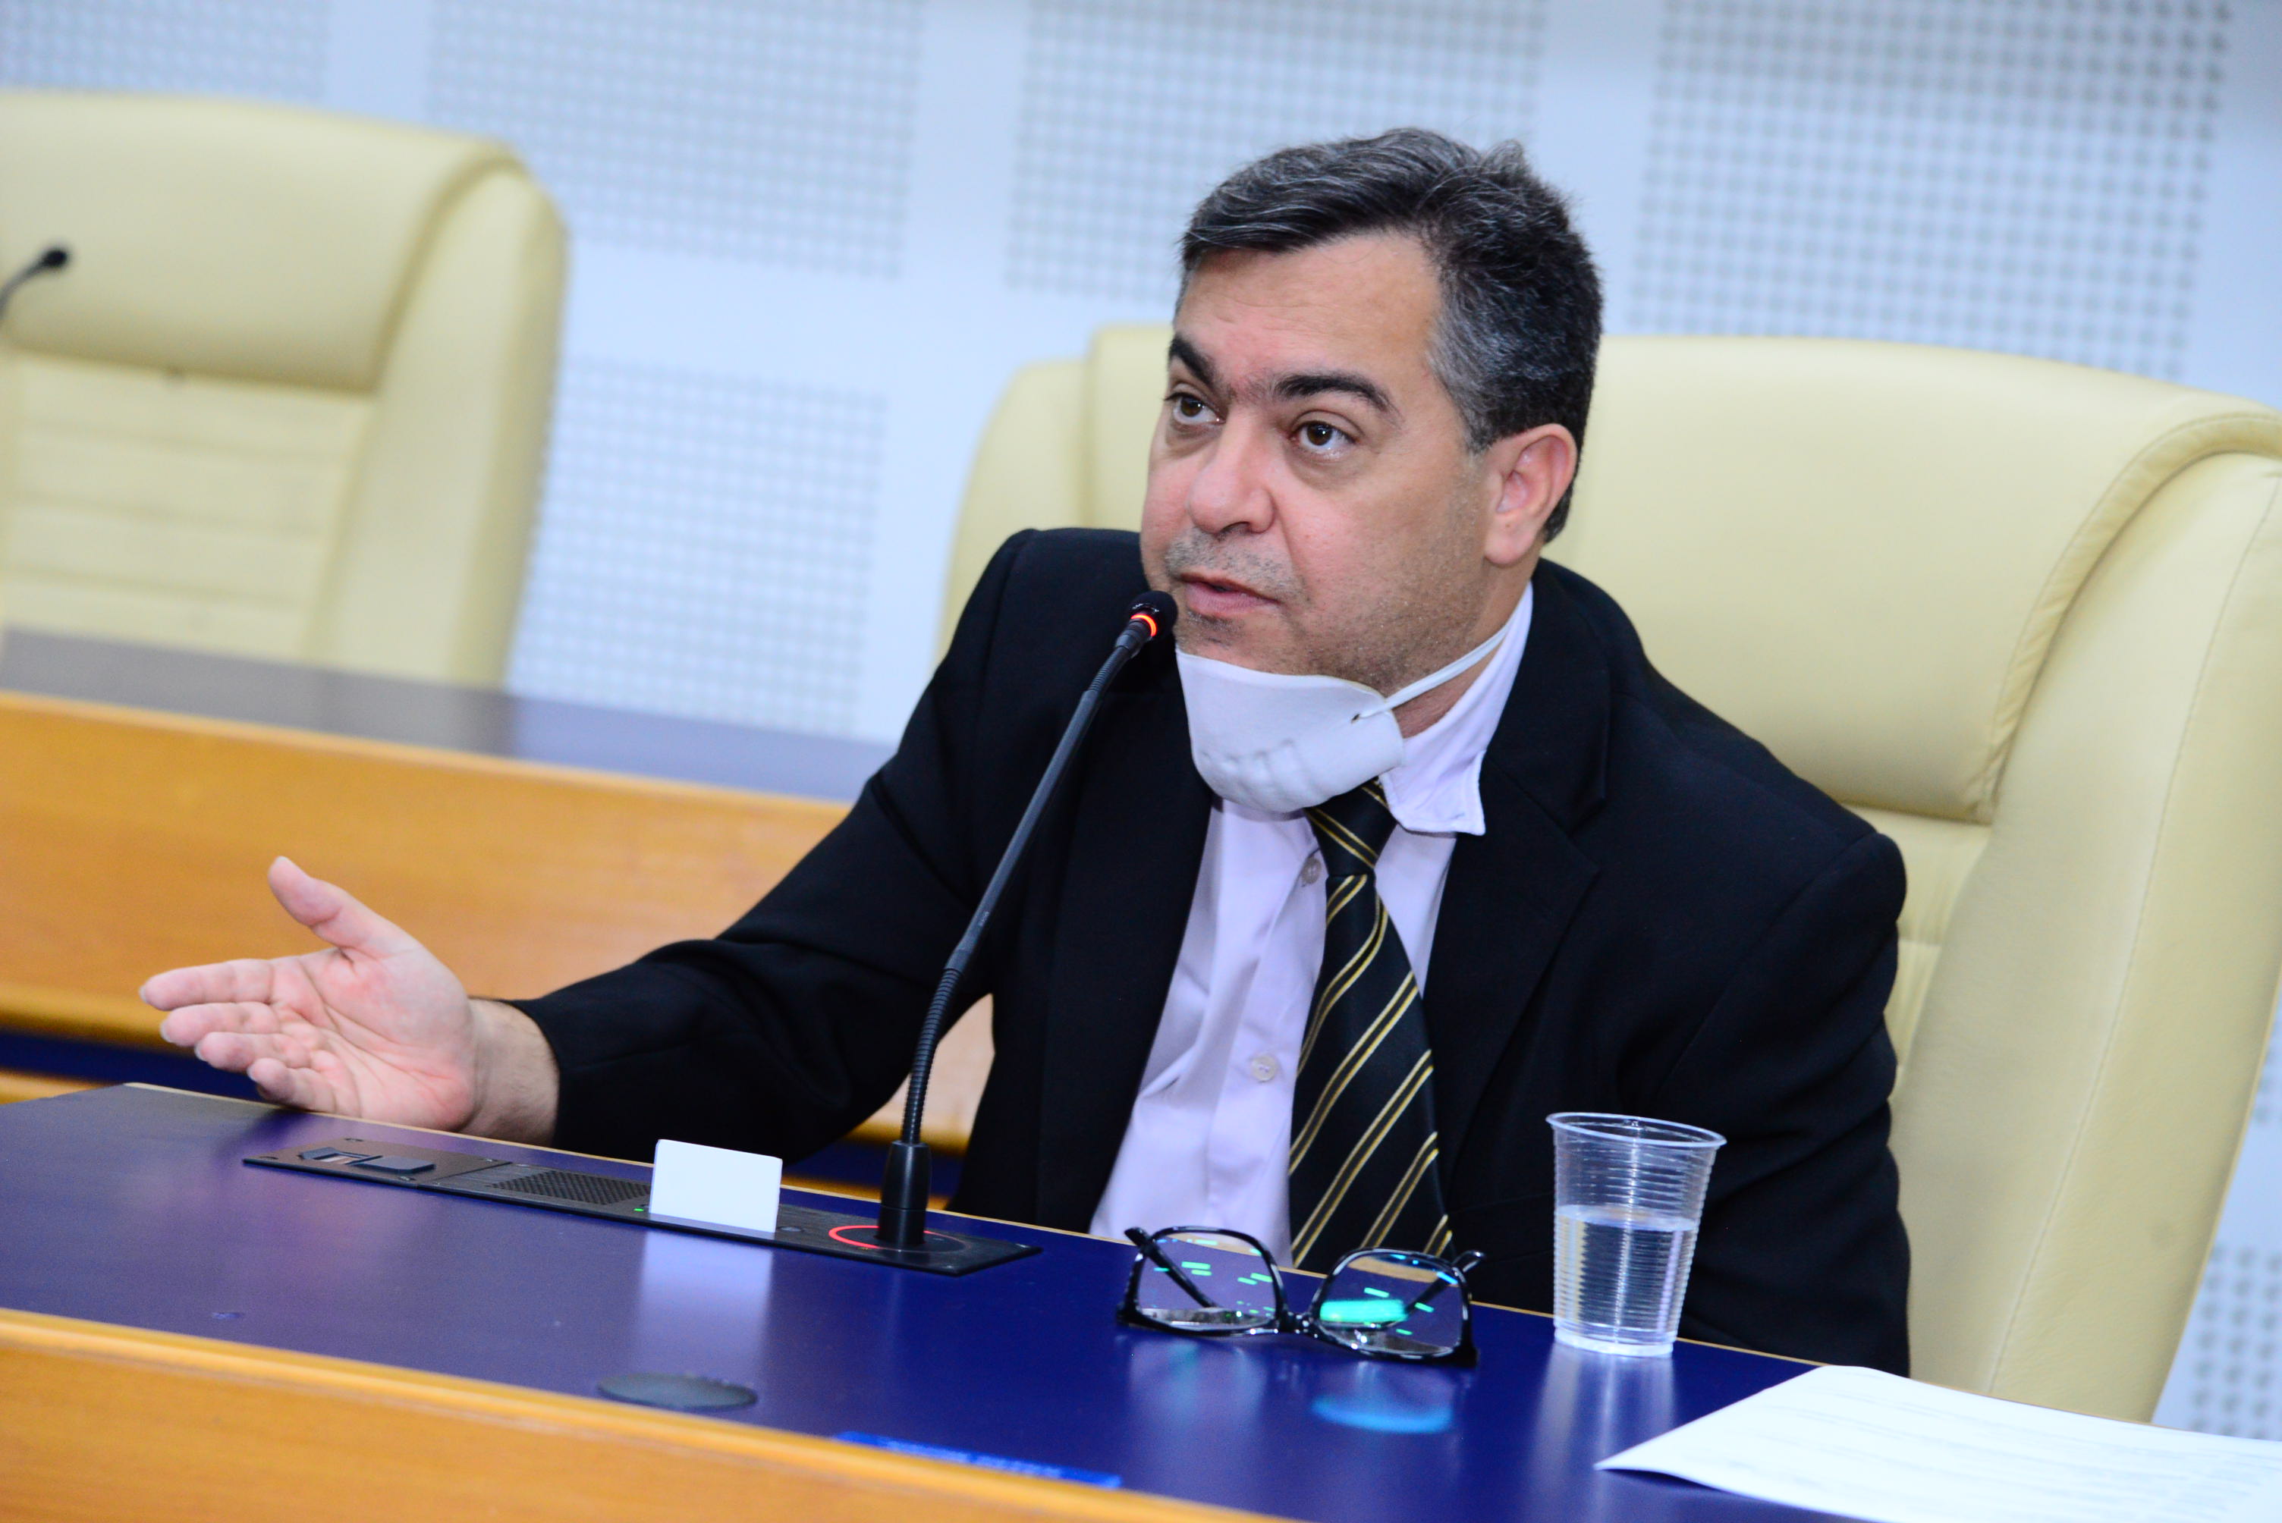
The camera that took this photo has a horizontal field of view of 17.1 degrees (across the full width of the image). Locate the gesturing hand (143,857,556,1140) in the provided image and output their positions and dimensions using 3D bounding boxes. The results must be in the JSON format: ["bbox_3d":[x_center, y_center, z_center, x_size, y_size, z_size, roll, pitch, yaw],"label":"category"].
[{"bbox_3d":[-0.336,0.102,3.230,0.180,0.115,0.105,3,7,-30],"label":"gesturing hand"}]

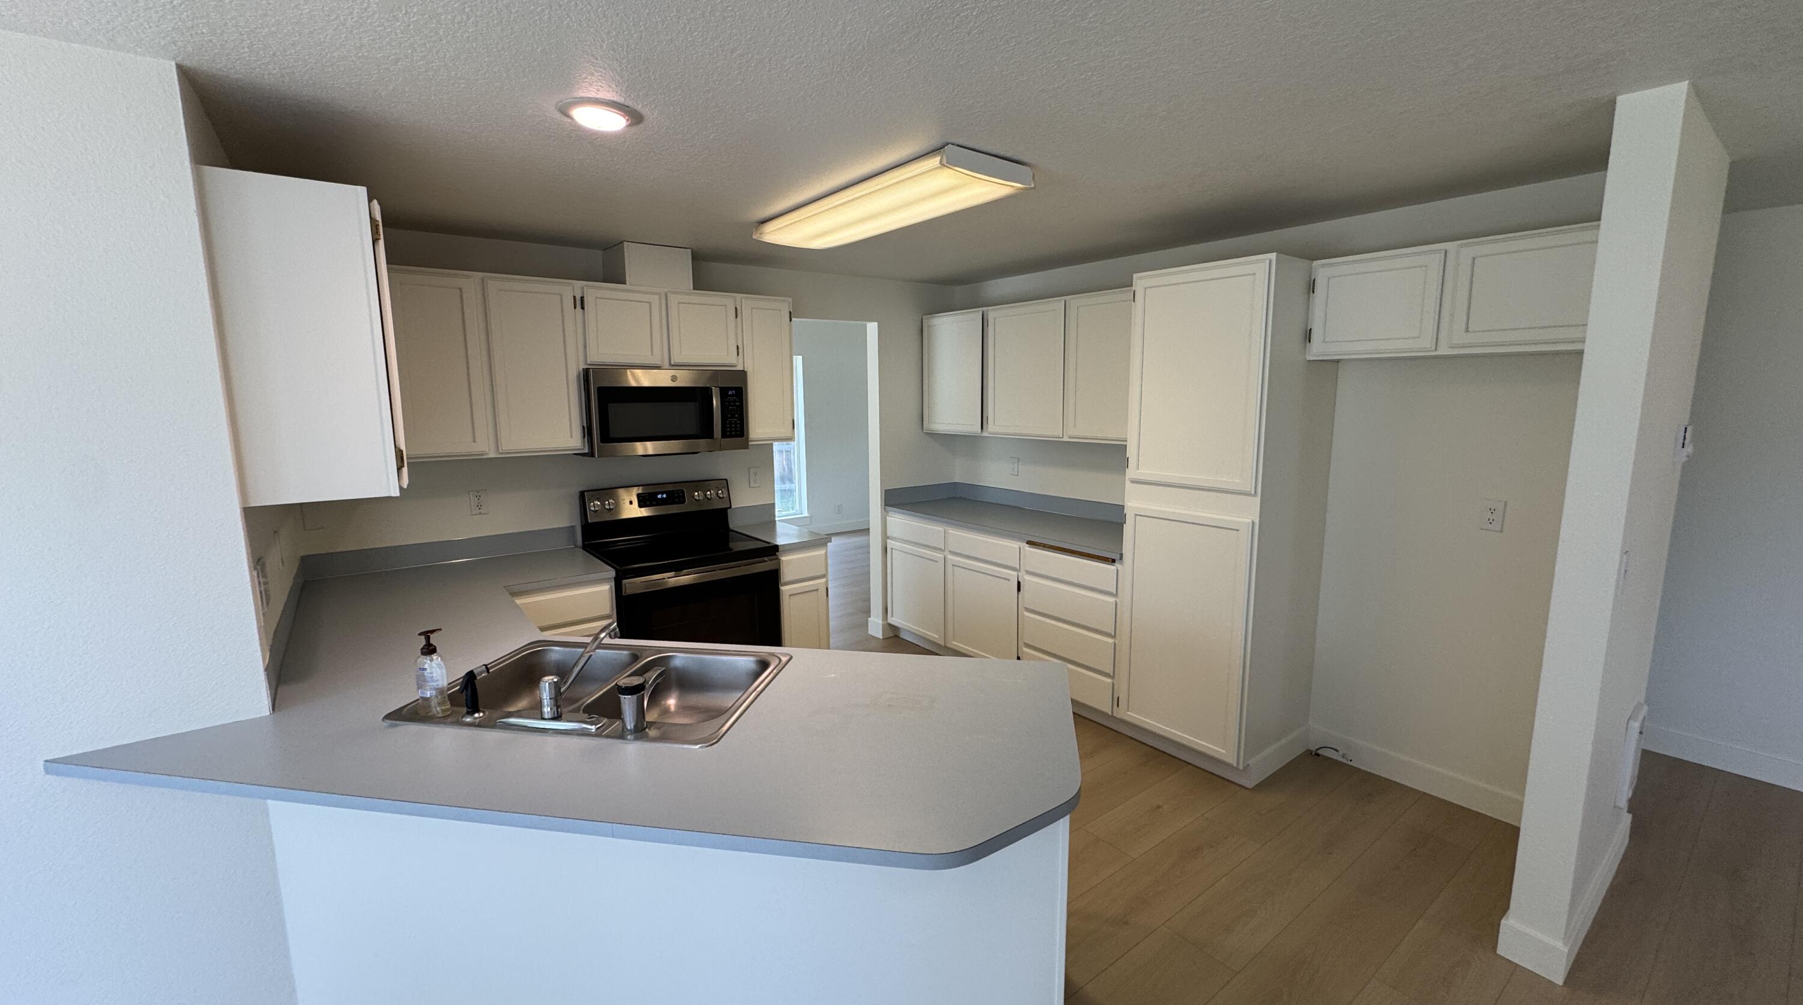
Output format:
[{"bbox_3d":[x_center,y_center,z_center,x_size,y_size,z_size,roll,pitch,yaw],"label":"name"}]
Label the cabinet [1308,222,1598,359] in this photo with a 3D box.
[{"bbox_3d":[2.036,-0.727,2.648,0.322,0.386,0.930,-7,11,-37],"label":"cabinet"}]

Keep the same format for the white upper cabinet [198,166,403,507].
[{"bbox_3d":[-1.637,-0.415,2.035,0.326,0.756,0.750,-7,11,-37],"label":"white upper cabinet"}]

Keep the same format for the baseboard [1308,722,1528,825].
[{"bbox_3d":[2.176,1.143,3.020,0.015,0.120,0.930,-7,11,-37],"label":"baseboard"}]

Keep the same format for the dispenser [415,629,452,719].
[{"bbox_3d":[-1.114,0.400,1.729,0.055,0.200,0.065,6,11,39],"label":"dispenser"}]

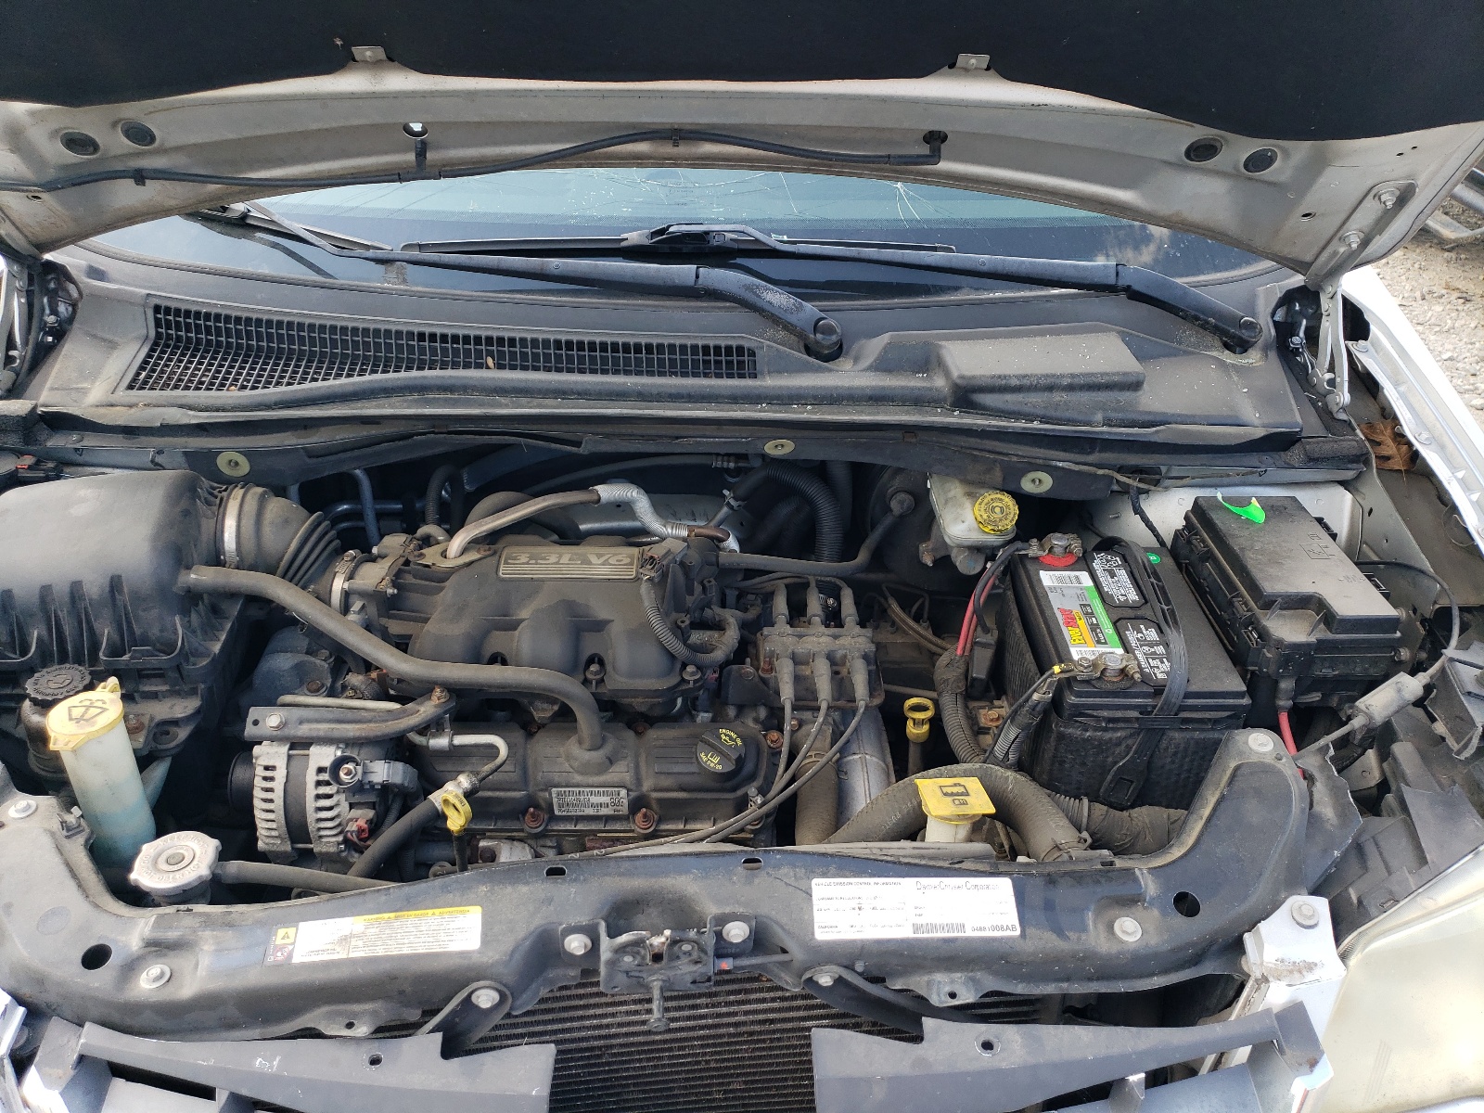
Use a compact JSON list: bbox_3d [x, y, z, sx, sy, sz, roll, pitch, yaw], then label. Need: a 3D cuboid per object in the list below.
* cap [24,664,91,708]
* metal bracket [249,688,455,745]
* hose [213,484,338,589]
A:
[{"bbox_3d":[-0.645,0.122,1.050,0.057,0.023,0.057,0,32,1],"label":"cap"},{"bbox_3d":[-0.380,0.154,1.080,0.190,0.035,0.050,-5,33,-6],"label":"metal bracket"},{"bbox_3d":[-0.517,-0.015,1.250,0.135,0.120,0.110,0,32,1],"label":"hose"}]

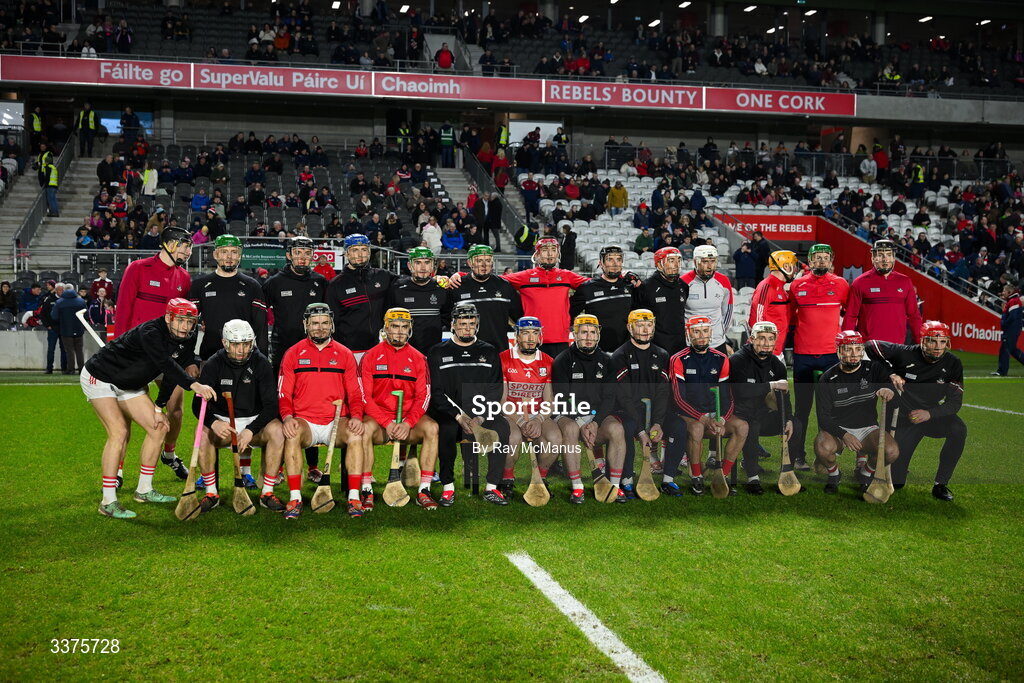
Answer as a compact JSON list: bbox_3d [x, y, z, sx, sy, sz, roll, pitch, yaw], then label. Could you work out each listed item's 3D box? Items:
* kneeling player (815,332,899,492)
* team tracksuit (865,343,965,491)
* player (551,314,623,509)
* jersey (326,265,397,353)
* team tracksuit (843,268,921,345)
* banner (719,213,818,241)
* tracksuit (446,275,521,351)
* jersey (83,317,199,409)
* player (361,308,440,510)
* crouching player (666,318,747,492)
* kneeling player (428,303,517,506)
[{"bbox_3d":[2.595,0.509,9.000,0.600,1.189,0.760,1,2,10],"label":"kneeling player"},{"bbox_3d":[3.054,0.539,9.000,0.700,1.095,0.850,1,2,10],"label":"team tracksuit"},{"bbox_3d":[0.559,0.455,8.620,0.520,1.297,0.800,0,2,-4],"label":"player"},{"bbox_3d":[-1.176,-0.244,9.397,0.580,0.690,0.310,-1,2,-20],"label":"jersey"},{"bbox_3d":[3.094,-0.236,9.950,0.610,0.740,0.300,0,2,6],"label":"team tracksuit"},{"bbox_3d":[8.209,-3.705,39.000,3.700,0.820,0.100,0,2,-12],"label":"banner"},{"bbox_3d":[-0.213,-0.205,9.600,0.600,0.700,0.330,0,2,-7],"label":"tracksuit"},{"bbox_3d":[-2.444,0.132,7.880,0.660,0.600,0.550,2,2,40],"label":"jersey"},{"bbox_3d":[-0.780,0.442,8.376,0.570,1.340,0.830,0,2,-8],"label":"player"},{"bbox_3d":[1.471,0.464,9.040,0.560,1.303,0.800,0,2,-6],"label":"crouching player"},{"bbox_3d":[-0.300,0.418,8.638,0.620,1.398,0.820,0,2,-8],"label":"kneeling player"}]

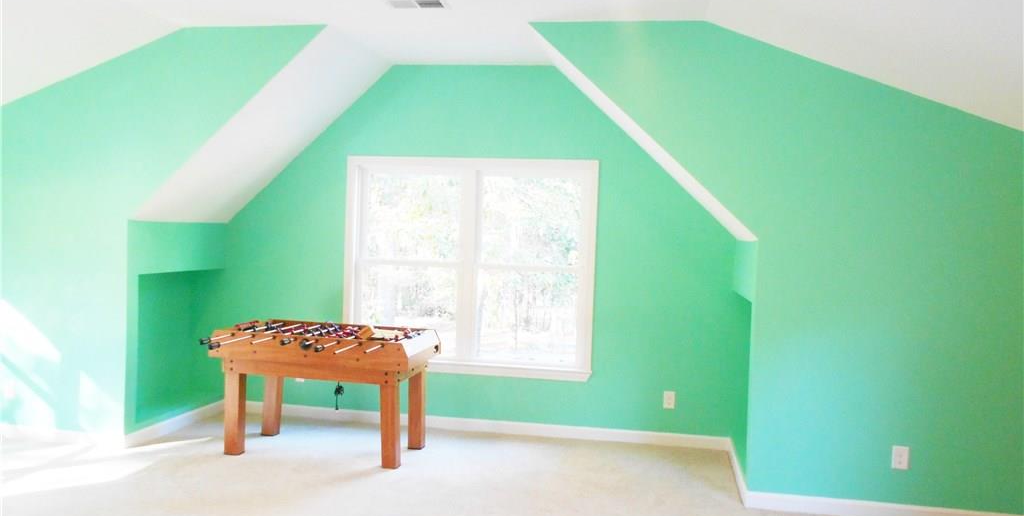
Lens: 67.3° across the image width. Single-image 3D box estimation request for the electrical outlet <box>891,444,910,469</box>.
[{"bbox_3d":[1.886,0.970,3.727,0.073,0.115,0.010,2,2,11],"label":"electrical outlet"}]

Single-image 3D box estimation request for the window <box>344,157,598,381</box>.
[{"bbox_3d":[-0.307,0.056,5.204,1.740,1.450,0.110,2,2,11],"label":"window"}]

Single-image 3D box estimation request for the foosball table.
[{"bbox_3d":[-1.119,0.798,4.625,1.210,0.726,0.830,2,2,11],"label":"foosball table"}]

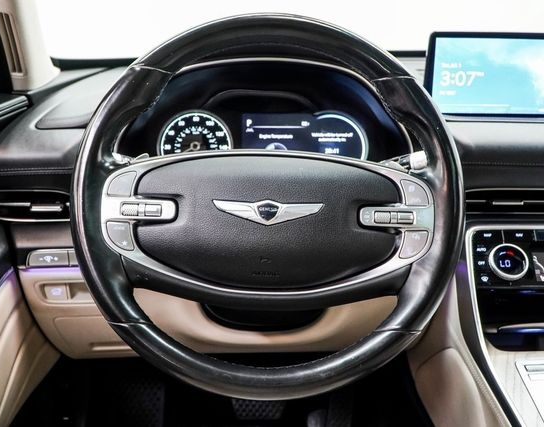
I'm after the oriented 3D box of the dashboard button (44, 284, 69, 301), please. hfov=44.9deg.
[{"bbox_3d":[-0.262,0.096,0.800,0.028,0.019,0.015,0,8,-5],"label":"dashboard button"}]

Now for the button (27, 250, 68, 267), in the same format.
[{"bbox_3d":[-0.272,0.055,0.800,0.050,0.019,0.018,0,8,-5],"label":"button"}]

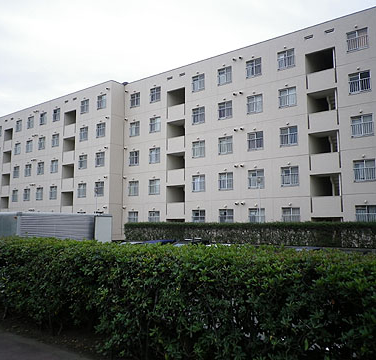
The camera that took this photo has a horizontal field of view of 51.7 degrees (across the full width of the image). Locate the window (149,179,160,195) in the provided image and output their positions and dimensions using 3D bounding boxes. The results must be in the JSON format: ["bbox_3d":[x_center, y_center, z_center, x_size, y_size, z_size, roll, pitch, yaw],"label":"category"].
[{"bbox_3d":[-2.805,0.565,32.397,1.179,1.227,0.150,-5,-8,37],"label":"window"}]

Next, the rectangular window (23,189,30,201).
[{"bbox_3d":[-17.345,1.628,41.893,1.171,1.246,0.150,-5,-8,37],"label":"rectangular window"}]

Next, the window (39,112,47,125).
[{"bbox_3d":[-15.894,-6.708,42.547,1.172,1.287,0.150,-5,-8,37],"label":"window"}]

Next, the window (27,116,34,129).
[{"bbox_3d":[-17.209,-6.284,42.413,1.179,1.227,0.150,-5,-8,37],"label":"window"}]

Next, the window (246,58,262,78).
[{"bbox_3d":[4.687,-7.984,27.669,1.179,1.227,0.150,-5,-8,37],"label":"window"}]

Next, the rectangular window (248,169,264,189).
[{"bbox_3d":[4.768,-0.046,26.925,1.194,1.246,0.150,-5,-8,37],"label":"rectangular window"}]

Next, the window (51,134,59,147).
[{"bbox_3d":[-13.434,-3.980,39.556,1.194,1.246,0.150,-5,-8,37],"label":"window"}]

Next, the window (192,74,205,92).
[{"bbox_3d":[0.850,-7.715,30.976,1.164,1.246,0.150,-5,-8,37],"label":"window"}]

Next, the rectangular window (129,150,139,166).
[{"bbox_3d":[-4.920,-1.948,35.451,1.197,1.287,0.150,-5,-8,37],"label":"rectangular window"}]

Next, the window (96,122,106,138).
[{"bbox_3d":[-7.858,-4.474,35.264,1.153,1.258,0.180,-5,-8,37],"label":"window"}]

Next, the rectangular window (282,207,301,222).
[{"bbox_3d":[6.755,2.430,25.301,1.198,1.258,0.180,-5,-8,37],"label":"rectangular window"}]

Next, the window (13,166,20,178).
[{"bbox_3d":[-19.202,-0.816,43.602,1.194,1.246,0.150,-5,-8,37],"label":"window"}]

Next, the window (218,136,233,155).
[{"bbox_3d":[2.856,-2.629,29.583,1.225,1.287,0.150,-5,-8,37],"label":"window"}]

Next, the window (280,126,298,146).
[{"bbox_3d":[6.753,-2.893,25.931,1.198,1.258,0.180,-5,-8,37],"label":"window"}]

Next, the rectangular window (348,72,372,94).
[{"bbox_3d":[10.353,-5.845,23.334,1.194,1.246,0.150,-5,-8,37],"label":"rectangular window"}]

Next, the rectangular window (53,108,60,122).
[{"bbox_3d":[-13.432,-6.631,39.871,1.194,1.246,0.150,-5,-8,37],"label":"rectangular window"}]

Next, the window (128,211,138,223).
[{"bbox_3d":[-4.739,3.366,33.548,1.179,1.227,0.150,-5,-8,37],"label":"window"}]

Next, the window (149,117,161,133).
[{"bbox_3d":[-2.806,-4.733,33.416,1.188,1.246,0.150,-5,-8,37],"label":"window"}]

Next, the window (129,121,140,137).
[{"bbox_3d":[-4.730,-4.530,34.471,1.179,1.227,0.150,-5,-8,37],"label":"window"}]

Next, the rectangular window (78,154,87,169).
[{"bbox_3d":[-9.815,-1.650,36.503,1.194,1.246,0.150,-5,-8,37],"label":"rectangular window"}]

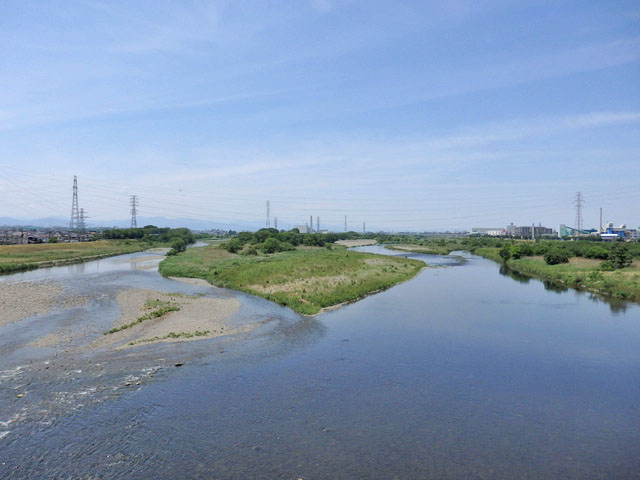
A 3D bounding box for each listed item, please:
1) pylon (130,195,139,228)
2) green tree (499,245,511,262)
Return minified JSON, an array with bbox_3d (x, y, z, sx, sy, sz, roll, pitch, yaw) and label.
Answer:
[{"bbox_3d":[-192.640,-28.040,480.000,8.800,38.000,7.000,0,1,0],"label":"pylon"},{"bbox_3d":[71.850,5.260,180.000,4.600,7.000,4.600,0,1,0],"label":"green tree"}]

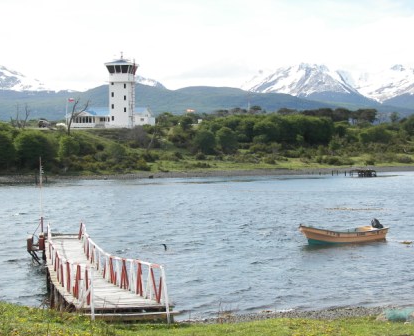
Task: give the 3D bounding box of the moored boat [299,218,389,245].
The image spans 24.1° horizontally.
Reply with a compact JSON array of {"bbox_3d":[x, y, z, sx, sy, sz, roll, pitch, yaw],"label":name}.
[{"bbox_3d":[9.316,4.406,66.000,6.700,1.600,1.750,-1,2,-32],"label":"moored boat"}]

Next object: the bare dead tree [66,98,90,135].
[{"bbox_3d":[-28.067,-11.140,212.000,5.000,8.000,4.200,0,2,0],"label":"bare dead tree"}]

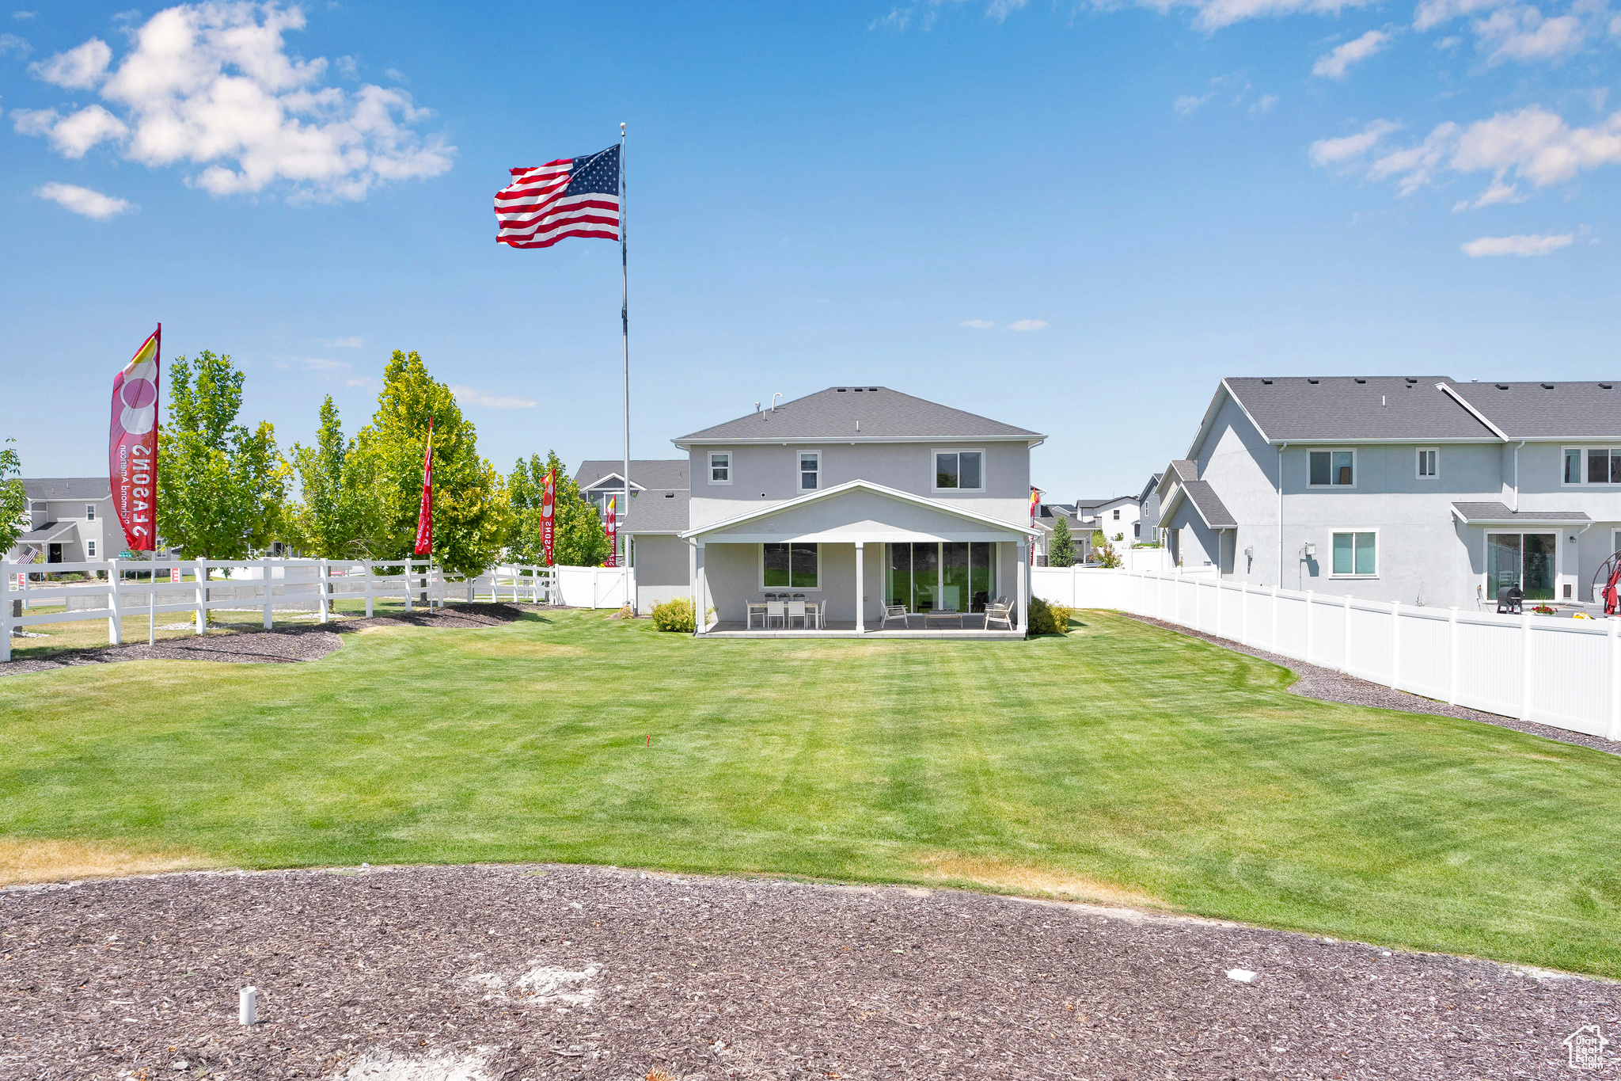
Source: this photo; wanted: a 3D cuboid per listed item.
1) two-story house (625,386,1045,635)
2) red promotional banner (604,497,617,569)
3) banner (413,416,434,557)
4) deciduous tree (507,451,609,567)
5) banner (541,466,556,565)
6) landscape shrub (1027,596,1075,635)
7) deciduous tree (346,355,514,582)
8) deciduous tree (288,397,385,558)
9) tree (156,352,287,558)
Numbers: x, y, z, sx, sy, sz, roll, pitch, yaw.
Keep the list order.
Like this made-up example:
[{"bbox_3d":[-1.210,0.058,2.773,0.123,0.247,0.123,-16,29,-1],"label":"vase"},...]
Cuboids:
[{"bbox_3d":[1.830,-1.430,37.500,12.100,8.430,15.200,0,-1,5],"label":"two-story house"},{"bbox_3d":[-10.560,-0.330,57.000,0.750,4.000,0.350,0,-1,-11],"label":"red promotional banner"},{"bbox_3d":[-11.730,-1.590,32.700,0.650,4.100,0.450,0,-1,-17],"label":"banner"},{"bbox_3d":[-12.500,-0.680,53.000,5.000,7.300,4.900,0,-1,5],"label":"deciduous tree"},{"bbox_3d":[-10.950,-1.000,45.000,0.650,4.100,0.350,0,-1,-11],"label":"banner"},{"bbox_3d":[7.100,2.230,32.000,1.400,1.150,1.350,0,-1,5],"label":"landscape shrub"},{"bbox_3d":[-14.100,-2.390,40.000,6.000,9.200,5.800,0,-1,5],"label":"deciduous tree"},{"bbox_3d":[-14.800,-1.100,33.500,3.100,6.600,3.100,0,-1,5],"label":"deciduous tree"},{"bbox_3d":[-15.070,-1.340,27.500,3.400,6.900,3.400,0,-1,5],"label":"tree"}]

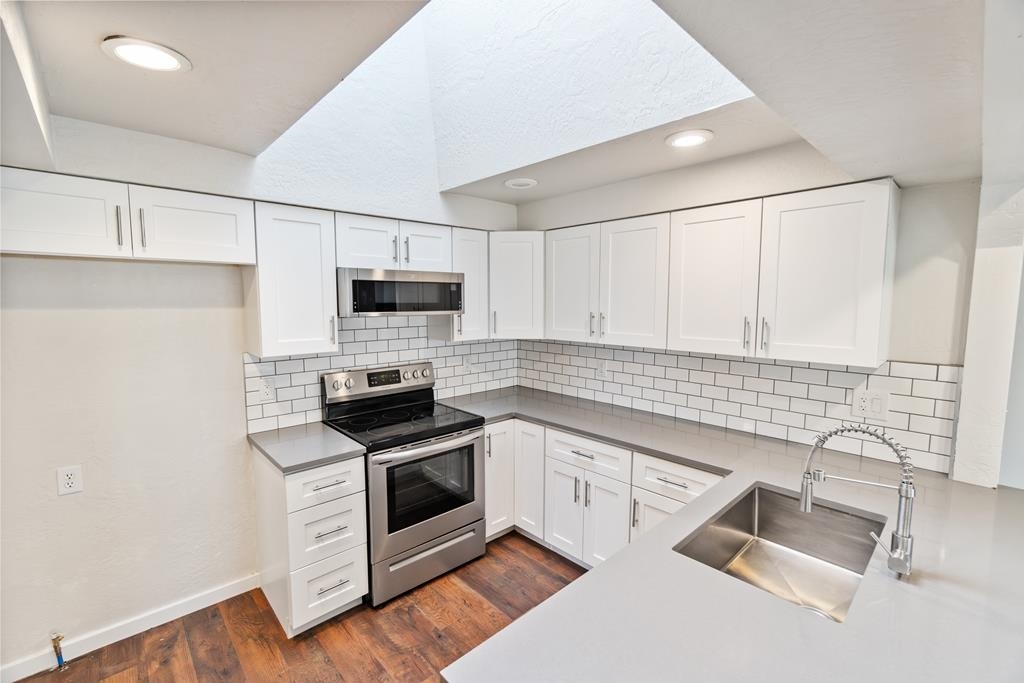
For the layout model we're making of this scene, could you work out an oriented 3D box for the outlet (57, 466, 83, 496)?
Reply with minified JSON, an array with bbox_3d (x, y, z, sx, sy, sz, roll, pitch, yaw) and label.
[{"bbox_3d":[-1.968,0.618,1.900,0.075,0.122,0.008,-5,8,-43],"label":"outlet"}]

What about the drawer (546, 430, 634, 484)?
[{"bbox_3d":[0.628,0.640,2.677,0.541,0.185,0.615,-5,7,-43],"label":"drawer"}]

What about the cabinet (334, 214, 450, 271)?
[{"bbox_3d":[-0.787,-0.584,2.696,0.767,0.300,0.328,-5,7,-43],"label":"cabinet"}]

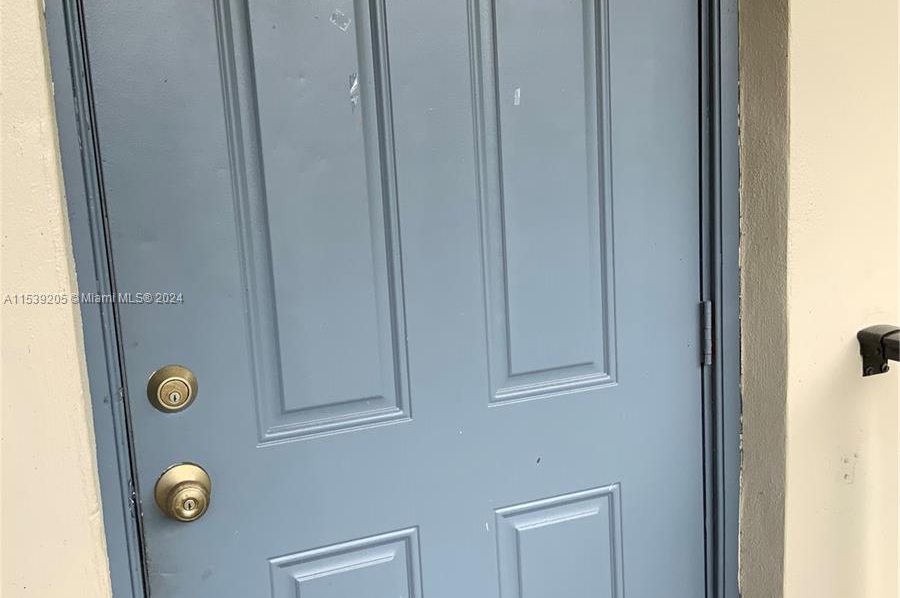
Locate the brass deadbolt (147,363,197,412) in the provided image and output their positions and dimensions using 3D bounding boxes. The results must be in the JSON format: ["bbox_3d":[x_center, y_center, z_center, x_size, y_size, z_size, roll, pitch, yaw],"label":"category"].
[{"bbox_3d":[-0.364,0.122,1.328,0.066,0.066,0.024,-7,11,-21],"label":"brass deadbolt"}]

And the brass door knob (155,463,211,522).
[{"bbox_3d":[-0.350,0.262,1.335,0.073,0.073,0.063,-7,11,-21],"label":"brass door knob"}]

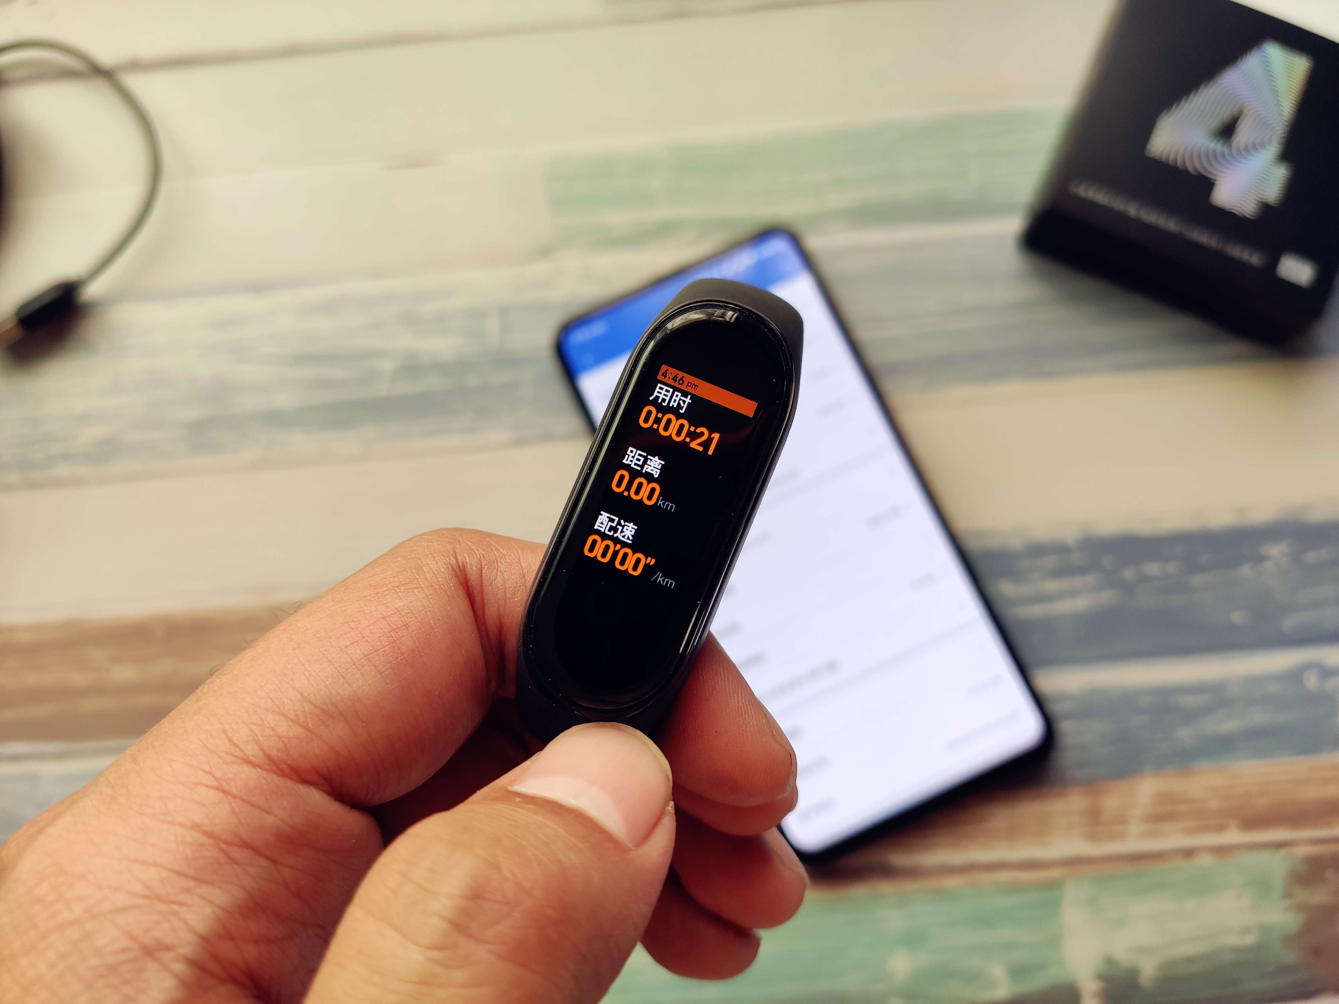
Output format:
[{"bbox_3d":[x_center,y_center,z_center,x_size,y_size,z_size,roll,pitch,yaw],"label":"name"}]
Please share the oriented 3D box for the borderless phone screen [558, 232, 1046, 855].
[{"bbox_3d":[0.033,0.008,0.271,0.074,0.009,0.158,-25,79,1],"label":"borderless phone screen"}]

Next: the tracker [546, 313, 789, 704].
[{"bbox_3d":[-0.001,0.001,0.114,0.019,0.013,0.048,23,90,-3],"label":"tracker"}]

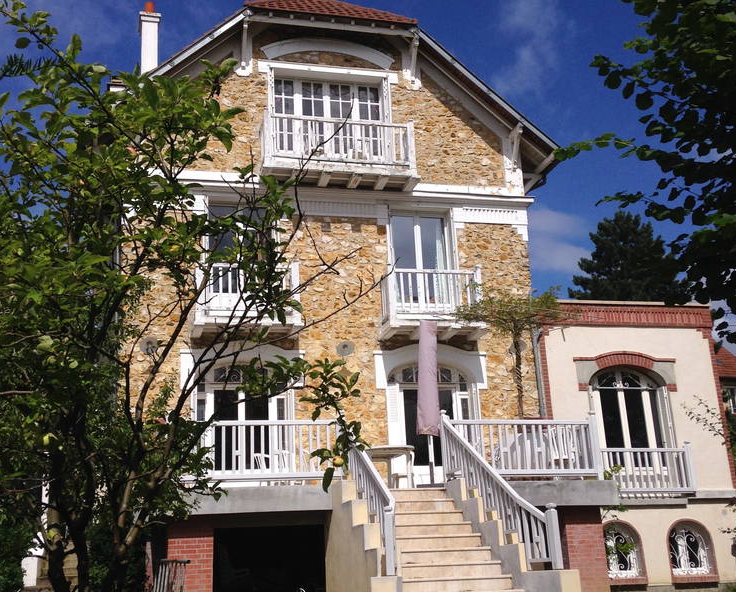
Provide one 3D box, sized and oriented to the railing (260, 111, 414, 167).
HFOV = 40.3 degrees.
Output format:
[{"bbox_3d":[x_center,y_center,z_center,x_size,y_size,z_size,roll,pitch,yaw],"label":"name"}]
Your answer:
[{"bbox_3d":[-0.547,-2.593,17.763,2.720,1.020,0.550,2,-19,-15],"label":"railing"}]

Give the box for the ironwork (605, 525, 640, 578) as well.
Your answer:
[{"bbox_3d":[4.258,4.358,17.129,0.840,0.870,0.080,2,-19,-15],"label":"ironwork"}]

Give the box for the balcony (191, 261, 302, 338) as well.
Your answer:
[{"bbox_3d":[-2.048,0.058,17.070,1.829,1.172,0.710,2,-19,-14],"label":"balcony"}]

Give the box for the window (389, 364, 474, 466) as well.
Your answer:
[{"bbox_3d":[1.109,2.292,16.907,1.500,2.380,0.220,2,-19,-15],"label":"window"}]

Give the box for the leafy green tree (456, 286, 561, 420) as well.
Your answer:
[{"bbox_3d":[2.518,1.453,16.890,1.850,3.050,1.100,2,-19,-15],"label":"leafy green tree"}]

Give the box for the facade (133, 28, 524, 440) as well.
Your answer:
[{"bbox_3d":[-0.552,-0.997,18.108,7.458,8.646,0.800,2,-19,-14],"label":"facade"}]

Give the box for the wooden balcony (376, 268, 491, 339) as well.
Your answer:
[{"bbox_3d":[1.131,0.115,17.875,1.757,1.176,0.710,2,-19,-14],"label":"wooden balcony"}]

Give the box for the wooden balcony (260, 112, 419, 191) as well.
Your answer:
[{"bbox_3d":[-0.548,-2.622,18.403,2.826,1.145,0.710,2,-19,-14],"label":"wooden balcony"}]

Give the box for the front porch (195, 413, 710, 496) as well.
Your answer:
[{"bbox_3d":[1.553,2.684,15.455,8.570,1.260,2.480,2,-19,-15],"label":"front porch"}]

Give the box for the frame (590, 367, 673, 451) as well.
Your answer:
[{"bbox_3d":[4.834,2.232,18.599,1.576,1.848,0.220,2,-19,-14],"label":"frame"}]

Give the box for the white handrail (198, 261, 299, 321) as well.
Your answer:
[{"bbox_3d":[-1.987,-0.038,16.448,1.720,0.950,0.550,2,-19,-15],"label":"white handrail"}]

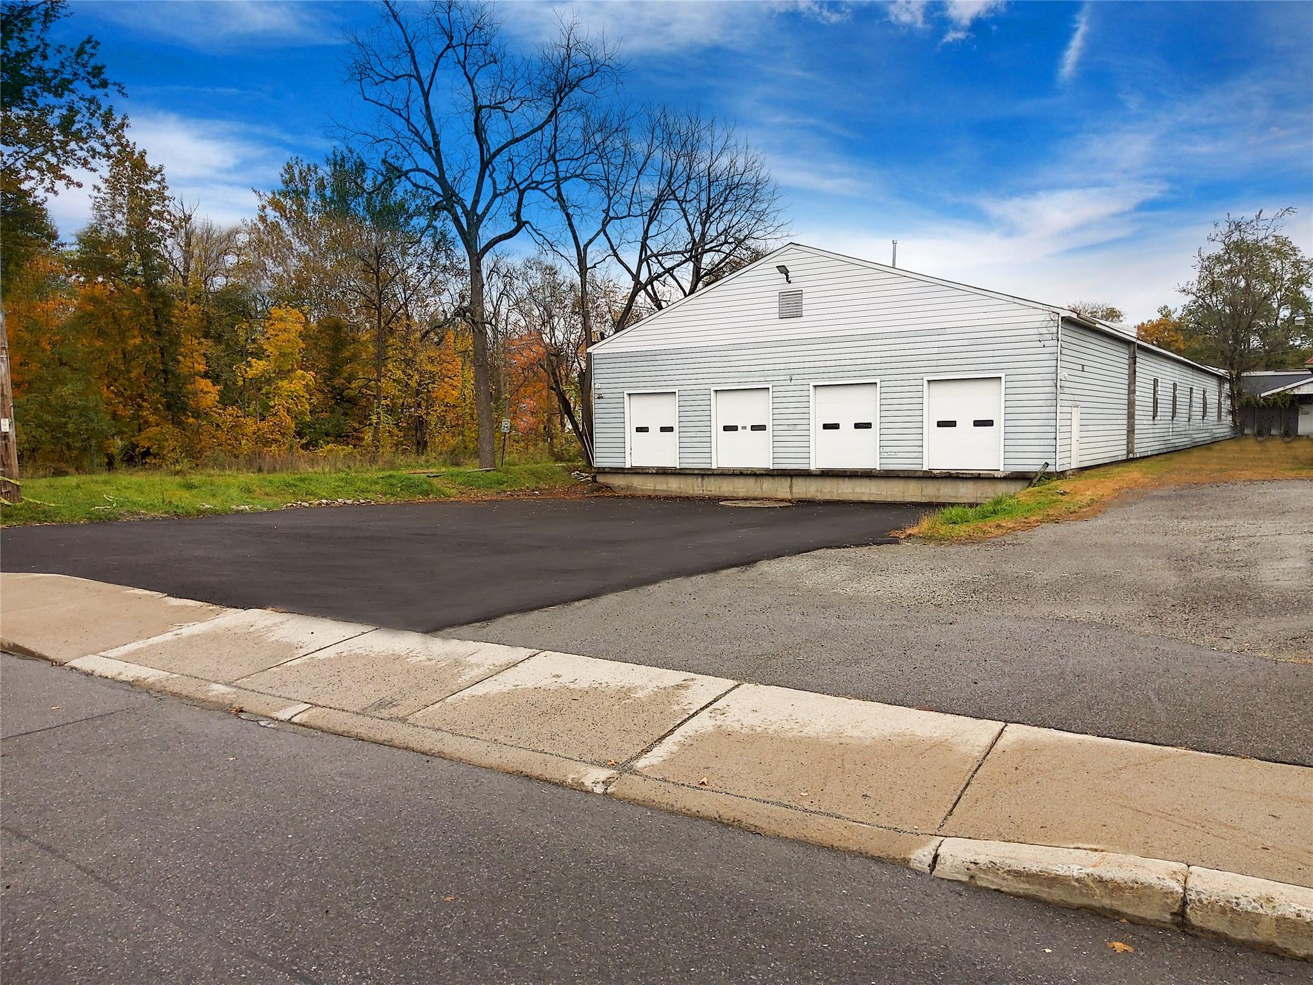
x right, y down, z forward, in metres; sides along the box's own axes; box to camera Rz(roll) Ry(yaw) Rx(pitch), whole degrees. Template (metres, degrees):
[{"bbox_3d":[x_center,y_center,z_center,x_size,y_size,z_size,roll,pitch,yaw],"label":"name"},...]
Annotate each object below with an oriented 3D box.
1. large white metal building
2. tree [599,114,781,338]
[{"bbox_3d":[21.794,-6.292,60.690,19.080,9.530,59.000,2,4,35],"label":"large white metal building"},{"bbox_3d":[1.872,-11.036,52.508,9.813,19.217,9.813,-1,4,0],"label":"tree"}]

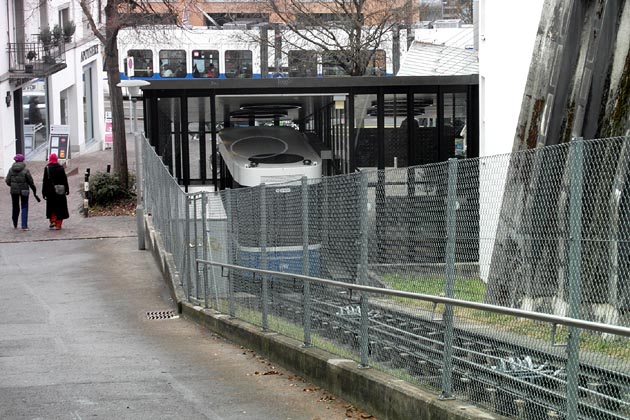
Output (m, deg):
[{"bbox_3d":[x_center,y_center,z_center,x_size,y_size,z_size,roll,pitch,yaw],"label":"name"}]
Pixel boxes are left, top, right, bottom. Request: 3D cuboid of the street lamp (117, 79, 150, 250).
[{"bbox_3d":[-3.578,-0.888,36.861,0.686,3.460,0.686,-2,11,0],"label":"street lamp"}]

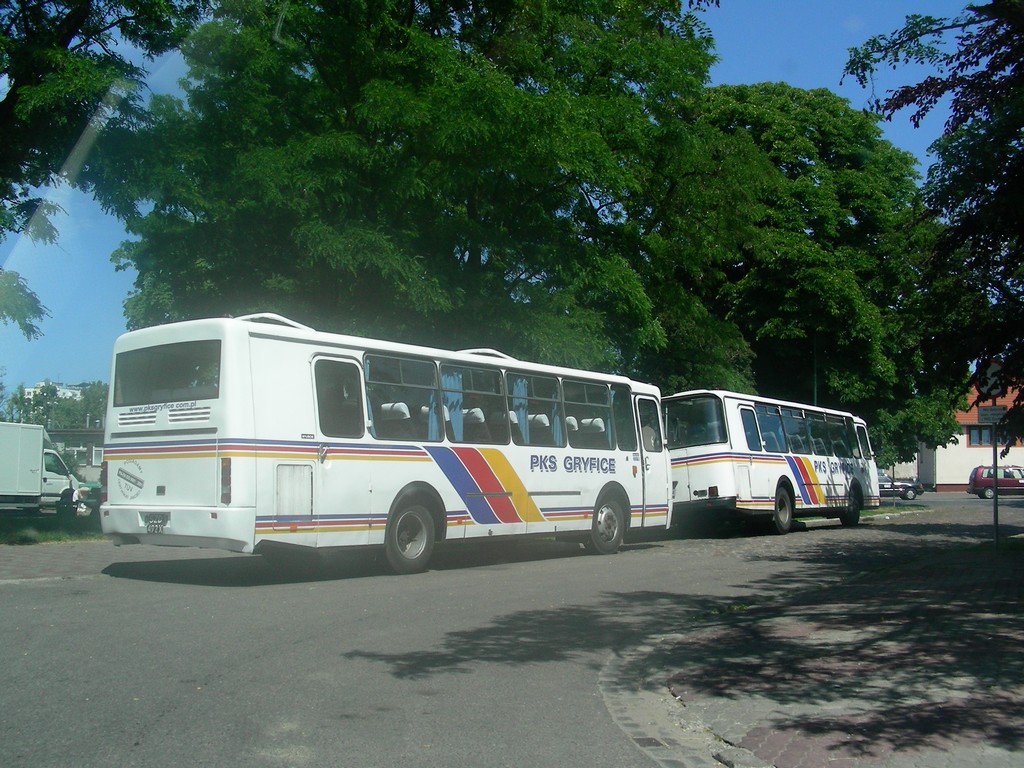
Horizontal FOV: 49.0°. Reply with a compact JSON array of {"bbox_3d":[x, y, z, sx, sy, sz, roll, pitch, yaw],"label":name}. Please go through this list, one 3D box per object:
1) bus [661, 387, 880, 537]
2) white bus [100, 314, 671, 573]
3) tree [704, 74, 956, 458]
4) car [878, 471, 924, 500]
[{"bbox_3d":[6.374,2.049,27.939,2.520,3.130,10.200,-4,-6,34],"label":"bus"},{"bbox_3d":[-1.095,1.071,17.234,2.520,3.280,10.200,-4,-6,36],"label":"white bus"},{"bbox_3d":[10.900,-3.300,40.700,10.300,15.600,10.000,0,-5,0],"label":"tree"},{"bbox_3d":[15.900,4.450,50.100,4.450,1.400,1.720,-1,-5,8],"label":"car"}]

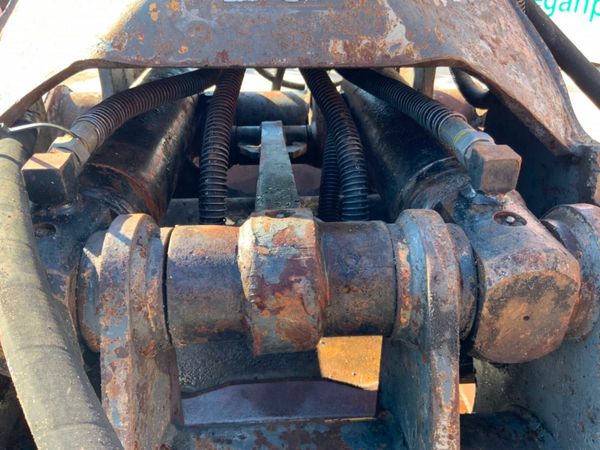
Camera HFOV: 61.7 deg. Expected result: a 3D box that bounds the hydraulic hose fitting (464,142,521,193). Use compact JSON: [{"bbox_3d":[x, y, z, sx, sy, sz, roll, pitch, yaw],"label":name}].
[{"bbox_3d":[0.216,-0.064,0.561,0.040,0.039,0.045,-2,28,0],"label":"hydraulic hose fitting"}]

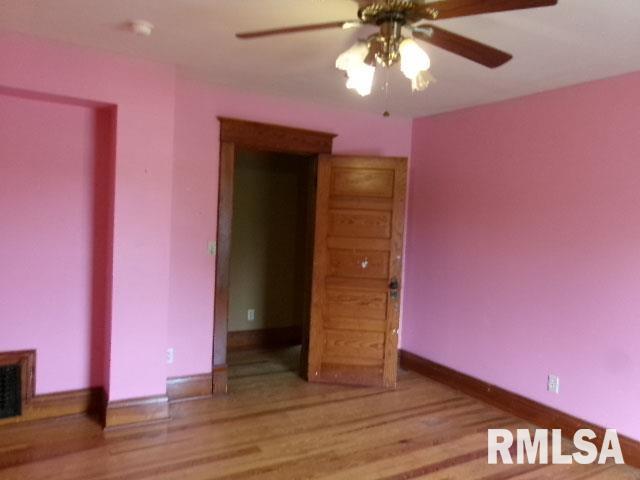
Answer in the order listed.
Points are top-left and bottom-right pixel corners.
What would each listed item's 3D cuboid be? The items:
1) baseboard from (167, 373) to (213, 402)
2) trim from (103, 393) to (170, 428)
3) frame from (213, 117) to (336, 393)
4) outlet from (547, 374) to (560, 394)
[{"bbox_3d":[-1.032,1.156,3.903,0.392,0.187,0.030,1,3,-32],"label":"baseboard"},{"bbox_3d":[-1.248,1.173,3.430,0.420,0.182,0.030,1,3,-32],"label":"trim"},{"bbox_3d":[-0.395,0.151,4.271,1.110,2.211,0.160,1,3,-32],"label":"frame"},{"bbox_3d":[1.676,1.038,3.581,0.014,0.120,0.076,1,3,-32],"label":"outlet"}]

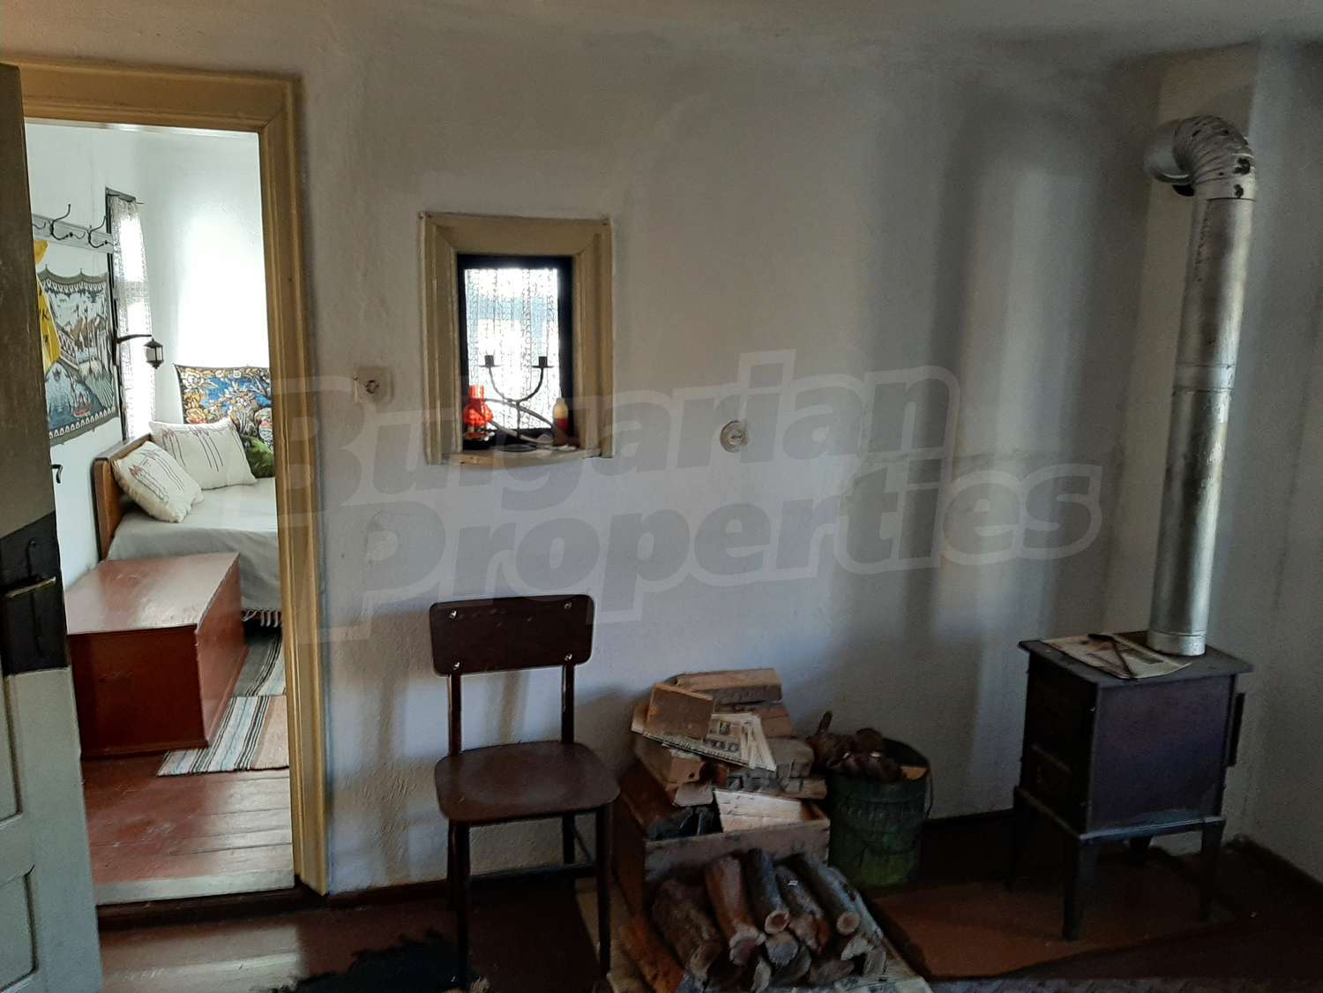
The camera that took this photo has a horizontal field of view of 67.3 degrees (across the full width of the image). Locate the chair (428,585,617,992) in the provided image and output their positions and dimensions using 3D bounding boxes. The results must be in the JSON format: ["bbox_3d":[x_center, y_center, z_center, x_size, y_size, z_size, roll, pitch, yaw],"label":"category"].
[{"bbox_3d":[-0.324,0.681,2.368,0.418,0.812,0.435,-2,9,-15],"label":"chair"}]

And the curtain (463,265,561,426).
[{"bbox_3d":[-0.377,-0.380,2.535,0.249,0.413,0.030,-2,9,-15],"label":"curtain"}]

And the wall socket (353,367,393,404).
[{"bbox_3d":[-0.682,-0.263,2.359,0.083,0.084,0.022,-2,9,-15],"label":"wall socket"}]

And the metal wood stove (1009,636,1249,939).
[{"bbox_3d":[1.200,0.739,2.599,0.460,0.672,0.315,-1,9,-14],"label":"metal wood stove"}]

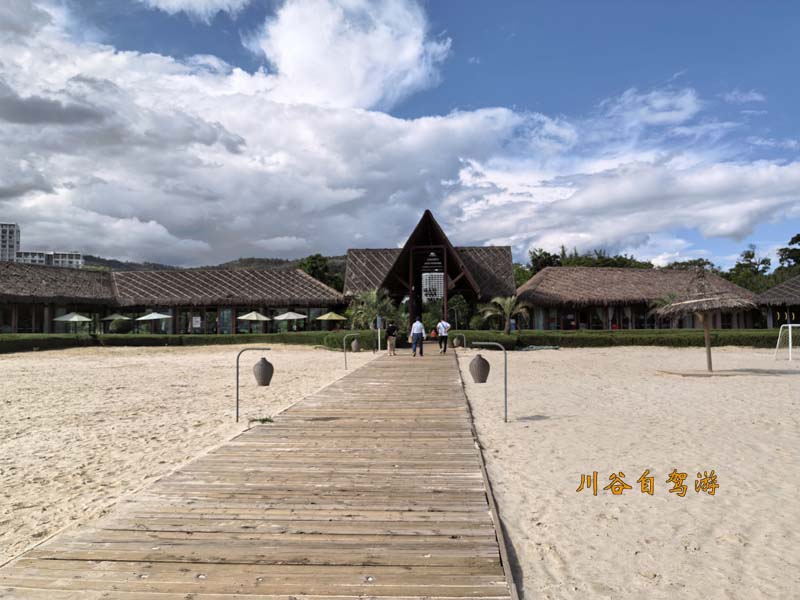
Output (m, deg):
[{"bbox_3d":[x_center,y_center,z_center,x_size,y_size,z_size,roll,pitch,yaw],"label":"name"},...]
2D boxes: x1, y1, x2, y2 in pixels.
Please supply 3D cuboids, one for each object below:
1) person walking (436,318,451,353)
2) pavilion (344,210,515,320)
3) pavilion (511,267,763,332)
[{"bbox_3d":[2.022,1.648,28.800,0.580,1.740,0.420,-1,-2,4],"label":"person walking"},{"bbox_3d":[2.283,-1.399,47.800,13.200,9.100,11.000,-1,-2,4],"label":"pavilion"},{"bbox_3d":[19.934,0.267,53.500,18.000,5.800,8.500,-1,-2,0],"label":"pavilion"}]

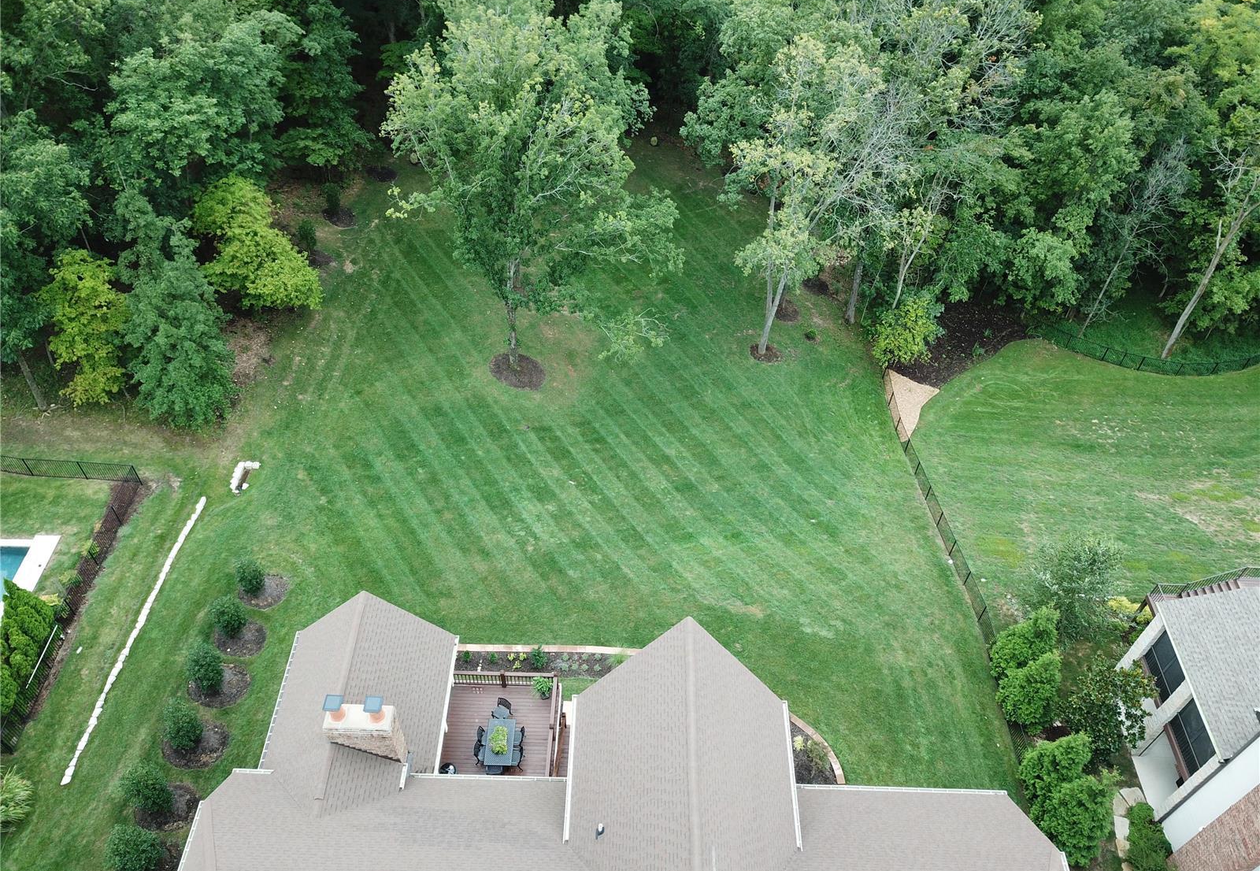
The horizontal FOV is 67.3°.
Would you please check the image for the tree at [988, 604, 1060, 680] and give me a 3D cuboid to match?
[{"bbox_3d":[17.673,9.105,41.726,2.450,5.300,2.450,2,47,-1],"label":"tree"}]

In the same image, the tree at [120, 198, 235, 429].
[{"bbox_3d":[-20.739,-5.302,42.588,4.400,12.000,4.400,2,47,0],"label":"tree"}]

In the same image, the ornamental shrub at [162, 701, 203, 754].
[{"bbox_3d":[-16.343,10.637,34.607,1.420,2.100,1.420,2,47,-1],"label":"ornamental shrub"}]

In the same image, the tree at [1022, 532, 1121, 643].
[{"bbox_3d":[18.877,6.698,40.581,3.700,5.800,3.700,2,47,0],"label":"tree"}]

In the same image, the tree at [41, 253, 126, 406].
[{"bbox_3d":[-24.601,-4.787,42.808,3.700,8.000,3.700,2,47,-1],"label":"tree"}]

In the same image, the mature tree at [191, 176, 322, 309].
[{"bbox_3d":[-20.647,-10.782,52.010,6.400,6.900,6.400,2,47,0],"label":"mature tree"}]

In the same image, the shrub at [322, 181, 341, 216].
[{"bbox_3d":[-19.010,-15.020,60.117,1.220,2.150,1.220,2,47,0],"label":"shrub"}]

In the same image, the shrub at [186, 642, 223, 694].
[{"bbox_3d":[-15.995,8.772,35.604,1.420,2.350,1.420,2,47,0],"label":"shrub"}]

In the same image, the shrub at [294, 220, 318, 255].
[{"bbox_3d":[-18.870,-11.546,55.224,1.250,2.200,1.250,2,47,-1],"label":"shrub"}]

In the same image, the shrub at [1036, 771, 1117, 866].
[{"bbox_3d":[16.001,13.319,33.379,2.600,5.600,2.600,2,47,0],"label":"shrub"}]

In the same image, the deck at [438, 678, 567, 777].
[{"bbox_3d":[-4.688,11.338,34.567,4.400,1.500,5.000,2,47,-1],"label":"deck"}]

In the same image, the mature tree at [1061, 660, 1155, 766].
[{"bbox_3d":[20.278,11.626,39.990,3.500,5.000,3.500,2,47,-1],"label":"mature tree"}]

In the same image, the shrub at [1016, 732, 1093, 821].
[{"bbox_3d":[17.318,13.290,37.935,2.450,5.200,2.450,2,47,-1],"label":"shrub"}]

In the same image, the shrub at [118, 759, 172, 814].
[{"bbox_3d":[-16.472,11.995,32.276,1.600,2.200,1.600,2,47,0],"label":"shrub"}]

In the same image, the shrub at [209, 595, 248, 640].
[{"bbox_3d":[-15.912,7.257,37.414,1.400,2.050,1.400,2,47,0],"label":"shrub"}]

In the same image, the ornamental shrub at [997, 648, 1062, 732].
[{"bbox_3d":[17.253,10.640,40.299,2.200,5.300,2.200,2,47,-1],"label":"ornamental shrub"}]

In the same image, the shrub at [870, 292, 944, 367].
[{"bbox_3d":[16.820,-6.341,57.240,4.200,4.100,4.000,2,47,-1],"label":"shrub"}]

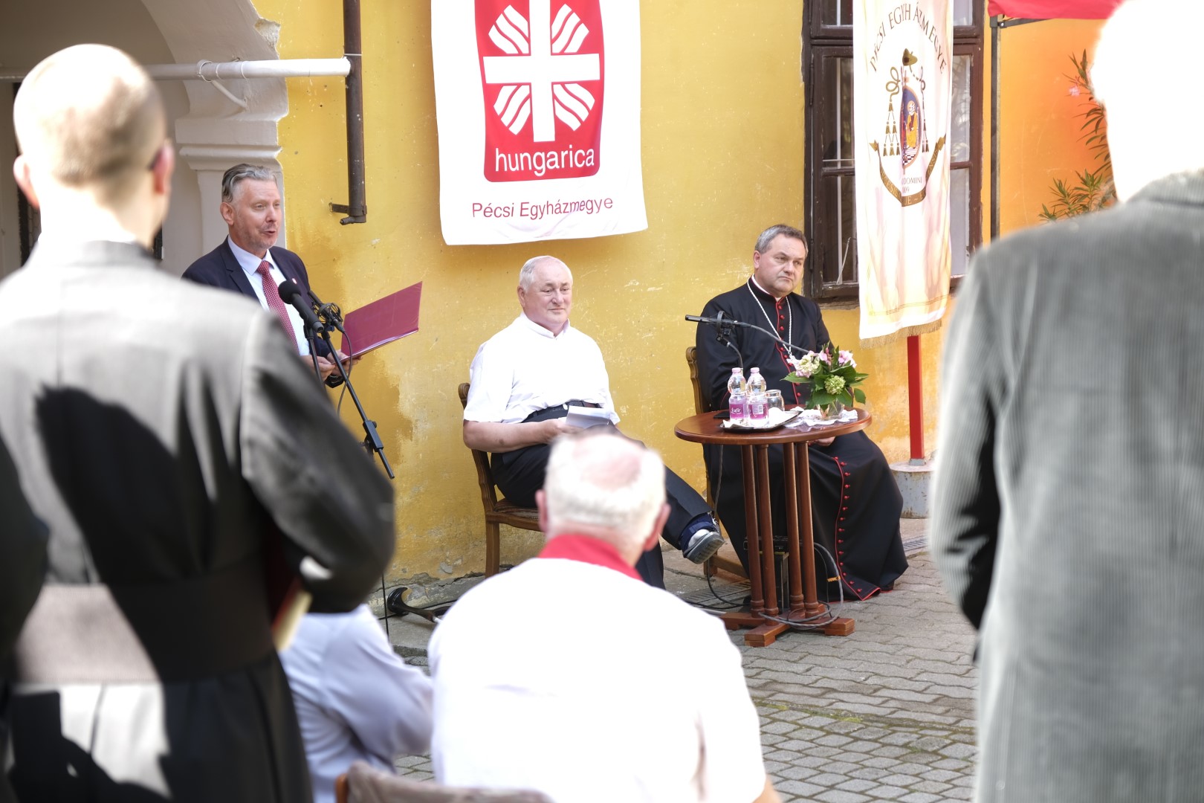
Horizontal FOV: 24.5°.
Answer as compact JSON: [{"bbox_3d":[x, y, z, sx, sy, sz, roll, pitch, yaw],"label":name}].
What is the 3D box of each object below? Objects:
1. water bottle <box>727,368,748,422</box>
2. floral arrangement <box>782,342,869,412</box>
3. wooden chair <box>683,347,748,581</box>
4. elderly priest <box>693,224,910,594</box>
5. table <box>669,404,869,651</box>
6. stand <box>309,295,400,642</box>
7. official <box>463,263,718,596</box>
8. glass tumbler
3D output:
[{"bbox_3d":[0.469,-0.029,9.711,0.068,0.192,0.068,-4,9,0],"label":"water bottle"},{"bbox_3d":[0.781,-0.077,9.704,0.295,0.262,0.270,-4,9,0],"label":"floral arrangement"},{"bbox_3d":[0.689,0.218,10.574,0.500,0.930,0.560,-8,11,-32],"label":"wooden chair"},{"bbox_3d":[0.709,0.029,10.358,0.640,1.320,0.880,-9,11,-38],"label":"elderly priest"},{"bbox_3d":[0.625,0.438,9.727,0.695,0.740,0.695,-4,9,1],"label":"table"},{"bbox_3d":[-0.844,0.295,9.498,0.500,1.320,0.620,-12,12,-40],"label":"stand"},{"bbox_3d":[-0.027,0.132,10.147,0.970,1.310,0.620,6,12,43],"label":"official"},{"bbox_3d":[0.614,-0.001,9.857,0.072,0.085,0.072,-4,9,1],"label":"glass tumbler"}]

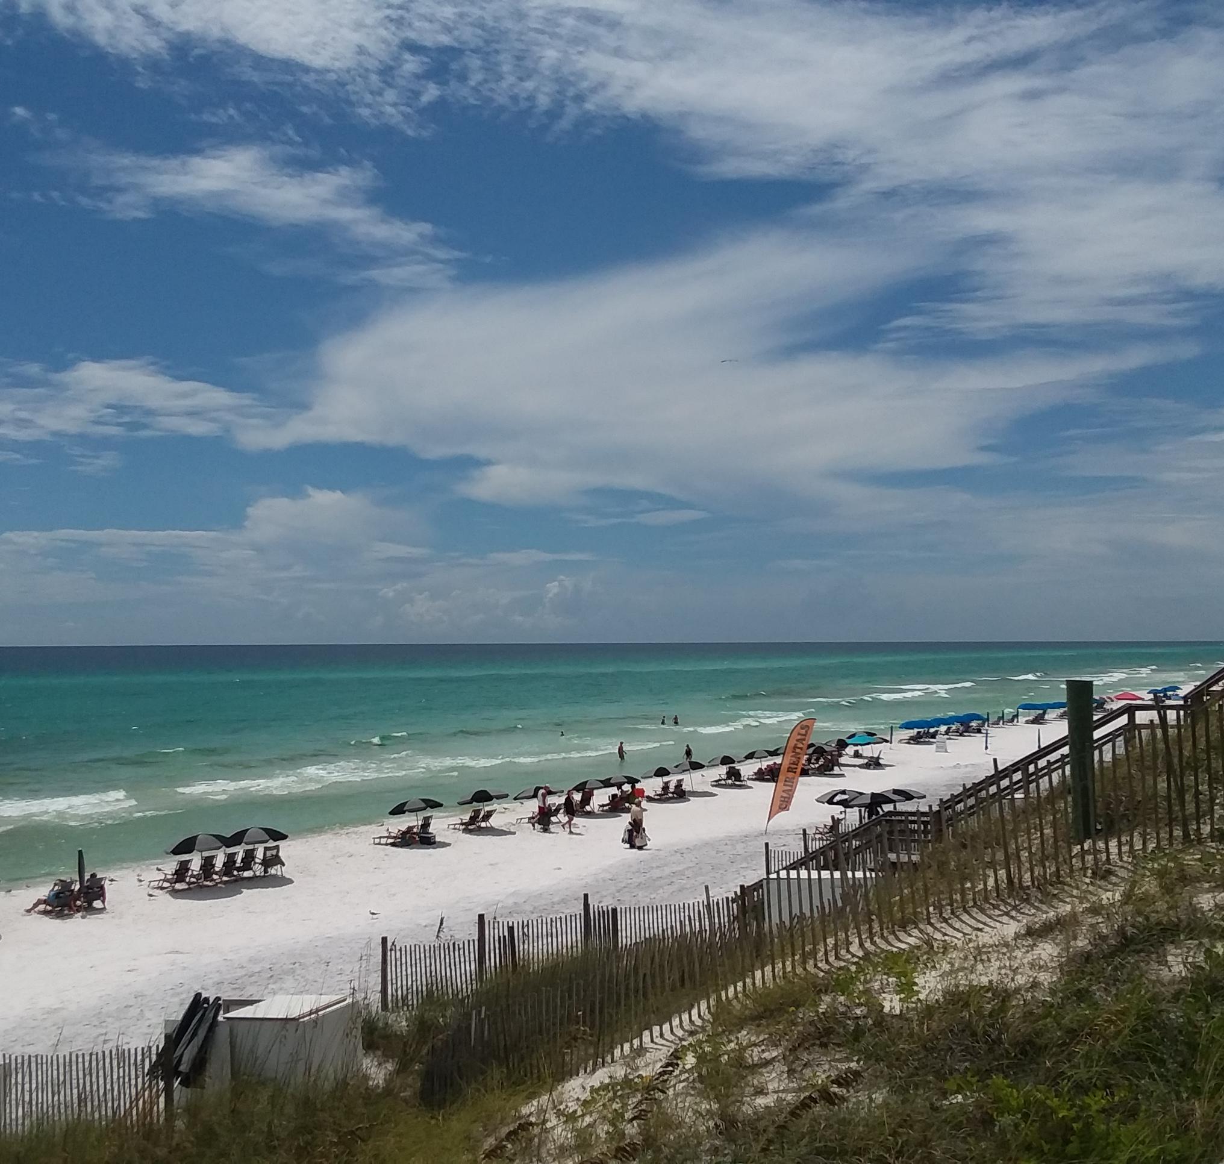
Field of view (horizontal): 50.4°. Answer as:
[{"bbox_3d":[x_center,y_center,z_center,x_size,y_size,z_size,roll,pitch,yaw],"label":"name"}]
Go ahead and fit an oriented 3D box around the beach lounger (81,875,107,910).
[{"bbox_3d":[-14.984,8.718,36.921,1.200,0.880,0.630,-2,-3,33],"label":"beach lounger"}]

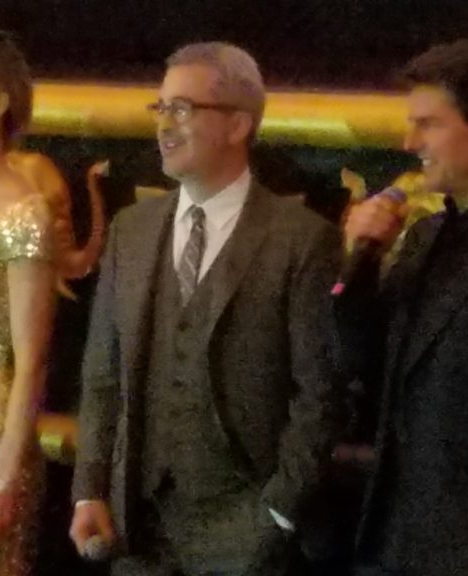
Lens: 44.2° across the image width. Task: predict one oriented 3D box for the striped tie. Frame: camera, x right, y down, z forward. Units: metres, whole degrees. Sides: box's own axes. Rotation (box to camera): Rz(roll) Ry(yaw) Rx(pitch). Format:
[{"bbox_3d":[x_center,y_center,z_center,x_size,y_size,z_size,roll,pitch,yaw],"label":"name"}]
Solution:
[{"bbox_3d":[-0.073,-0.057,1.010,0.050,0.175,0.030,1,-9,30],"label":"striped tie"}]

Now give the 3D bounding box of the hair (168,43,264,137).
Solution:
[{"bbox_3d":[-0.033,-0.368,1.070,0.190,0.170,0.165,6,-6,-40],"label":"hair"}]

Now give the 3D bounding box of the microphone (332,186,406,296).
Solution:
[{"bbox_3d":[0.238,-0.083,1.030,0.050,0.240,0.050,28,-12,16],"label":"microphone"}]

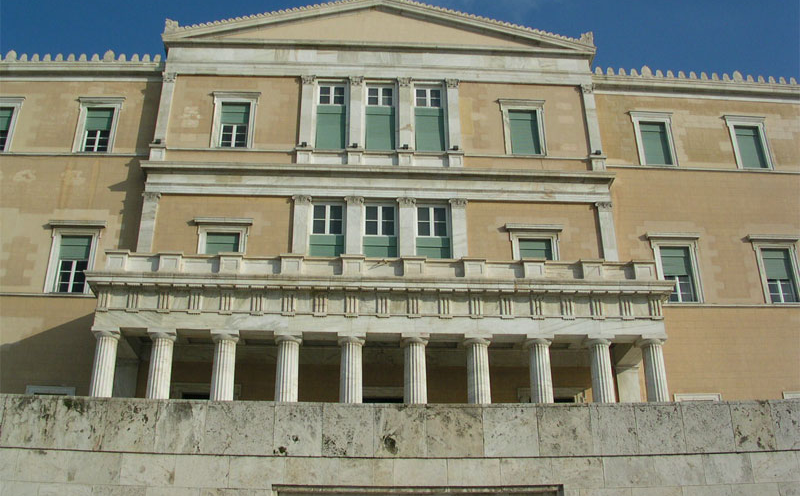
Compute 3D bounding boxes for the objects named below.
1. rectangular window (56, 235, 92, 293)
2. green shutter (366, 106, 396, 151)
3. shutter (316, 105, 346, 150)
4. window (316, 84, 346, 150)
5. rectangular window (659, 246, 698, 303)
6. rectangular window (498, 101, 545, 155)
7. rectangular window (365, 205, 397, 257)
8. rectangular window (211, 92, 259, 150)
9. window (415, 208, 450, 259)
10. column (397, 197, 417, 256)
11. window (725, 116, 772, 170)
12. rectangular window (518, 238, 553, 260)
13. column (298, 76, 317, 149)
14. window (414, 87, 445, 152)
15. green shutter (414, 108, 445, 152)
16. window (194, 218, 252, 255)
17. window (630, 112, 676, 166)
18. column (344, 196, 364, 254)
[{"bbox_3d":[-14.051,0.725,36.762,1.411,2.805,0.300,1,-26,-3],"label":"rectangular window"},{"bbox_3d":[-0.909,-5.635,40.491,1.370,2.420,0.120,1,-26,-3],"label":"green shutter"},{"bbox_3d":[-3.233,-5.664,40.361,1.370,2.420,0.120,1,-26,-3],"label":"shutter"},{"bbox_3d":[-3.317,-6.271,41.456,1.463,3.837,0.300,1,-27,-3],"label":"window"},{"bbox_3d":[12.446,1.209,38.147,1.425,2.805,0.300,1,-26,-3],"label":"rectangular window"},{"bbox_3d":[6.000,-5.748,41.685,2.186,3.250,0.350,1,-27,-3],"label":"rectangular window"},{"bbox_3d":[-0.871,-0.309,37.456,1.487,3.400,0.300,1,-26,-3],"label":"rectangular window"},{"bbox_3d":[-7.698,-5.967,40.016,2.150,3.000,0.350,1,-26,-3],"label":"rectangular window"},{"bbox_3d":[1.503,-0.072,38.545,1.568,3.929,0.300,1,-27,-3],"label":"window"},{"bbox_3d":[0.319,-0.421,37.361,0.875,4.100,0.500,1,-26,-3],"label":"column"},{"bbox_3d":[17.155,-5.122,41.913,2.050,2.950,0.350,1,-26,-3],"label":"window"},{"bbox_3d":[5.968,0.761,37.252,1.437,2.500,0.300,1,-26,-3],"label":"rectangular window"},{"bbox_3d":[-4.440,-6.479,41.268,0.740,4.296,0.500,1,-27,-3],"label":"column"},{"bbox_3d":[1.434,-6.215,41.725,1.431,3.864,0.300,1,-27,-3],"label":"window"},{"bbox_3d":[1.447,-5.661,41.411,1.427,2.523,0.150,1,-27,-3],"label":"green shutter"},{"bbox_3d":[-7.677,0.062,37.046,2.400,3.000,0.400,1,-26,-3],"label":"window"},{"bbox_3d":[12.620,-5.323,42.558,2.103,3.182,0.350,1,-27,-3],"label":"window"},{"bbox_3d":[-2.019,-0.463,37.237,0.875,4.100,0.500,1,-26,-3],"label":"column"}]

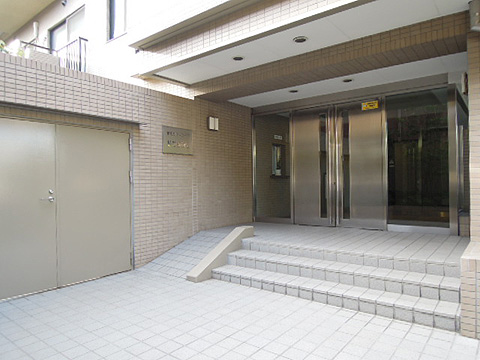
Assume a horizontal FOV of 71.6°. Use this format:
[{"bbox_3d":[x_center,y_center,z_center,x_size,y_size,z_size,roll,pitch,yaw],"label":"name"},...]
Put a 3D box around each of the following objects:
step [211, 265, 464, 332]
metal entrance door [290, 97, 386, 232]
[{"bbox_3d":[0.794,1.148,3.483,2.570,0.125,0.337,-1,0,37],"label":"step"},{"bbox_3d":[1.657,-0.227,5.764,1.632,2.095,0.100,-1,0,37],"label":"metal entrance door"}]

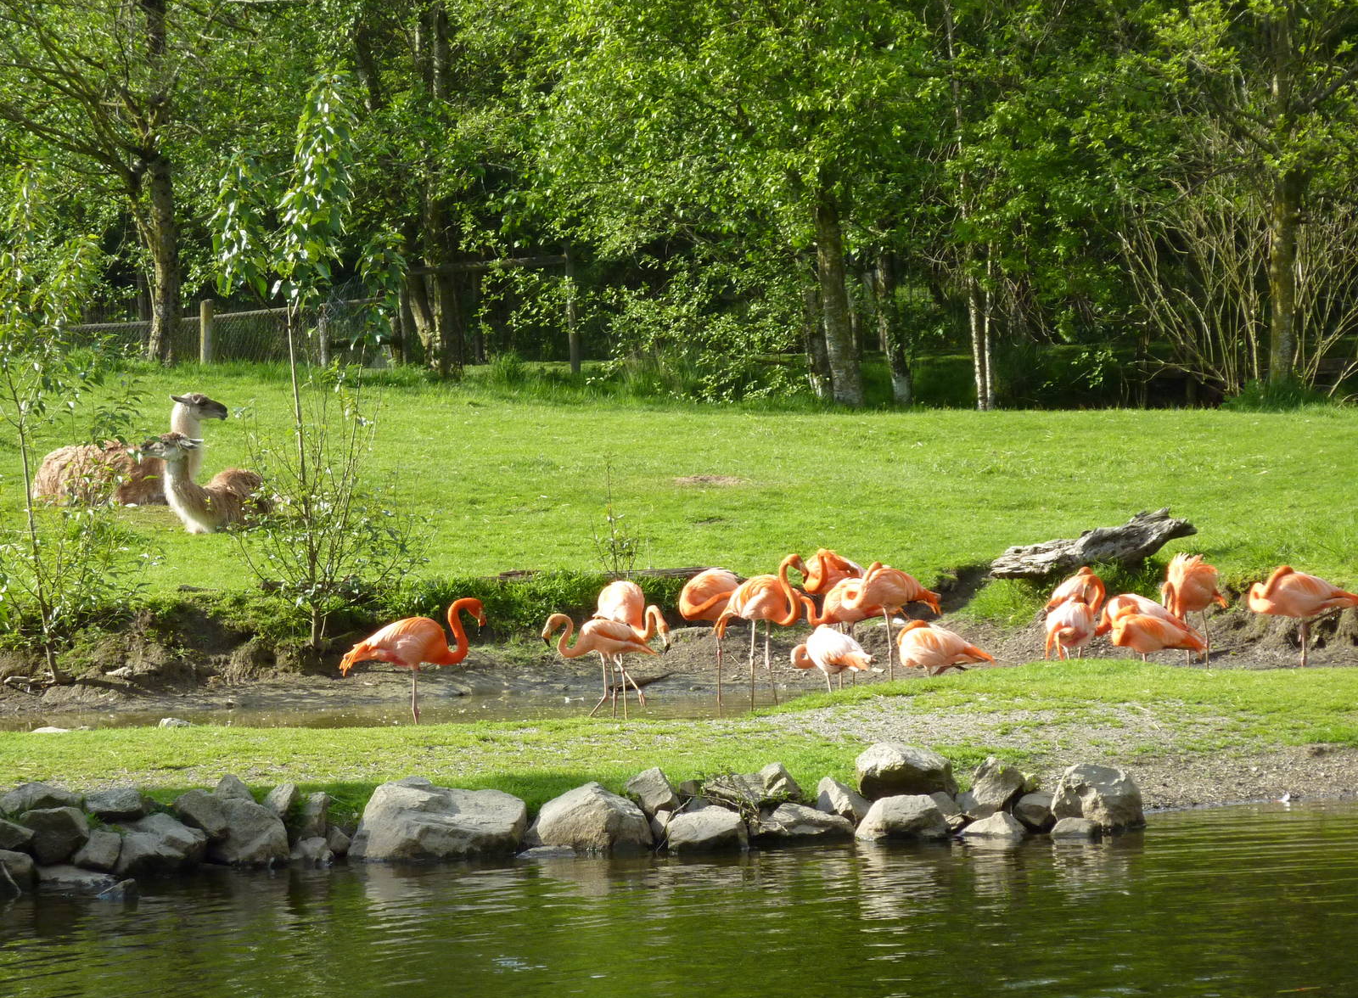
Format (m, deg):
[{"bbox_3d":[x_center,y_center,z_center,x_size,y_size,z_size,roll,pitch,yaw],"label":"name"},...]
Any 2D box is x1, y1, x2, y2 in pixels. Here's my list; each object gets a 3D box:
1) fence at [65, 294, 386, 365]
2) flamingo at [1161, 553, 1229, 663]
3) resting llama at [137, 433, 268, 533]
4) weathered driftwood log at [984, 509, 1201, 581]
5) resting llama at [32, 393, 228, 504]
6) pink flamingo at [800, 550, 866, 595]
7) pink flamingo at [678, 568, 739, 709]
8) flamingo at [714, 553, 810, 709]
[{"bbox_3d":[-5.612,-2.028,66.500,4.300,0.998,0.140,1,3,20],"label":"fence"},{"bbox_3d":[3.044,0.745,31.700,0.290,0.845,0.520,2,4,41],"label":"flamingo"},{"bbox_3d":[-3.789,-0.135,42.800,0.500,0.786,1.250,2,4,37],"label":"resting llama"},{"bbox_3d":[2.721,0.296,35.300,1.370,0.460,0.460,0,3,0],"label":"weathered driftwood log"},{"bbox_3d":[-4.781,-0.439,46.800,1.650,0.961,0.550,0,3,-5],"label":"resting llama"},{"bbox_3d":[0.946,0.728,32.500,0.550,0.860,0.280,-3,4,-44],"label":"pink flamingo"},{"bbox_3d":[0.301,0.827,31.400,0.570,0.855,0.280,-1,3,-18],"label":"pink flamingo"},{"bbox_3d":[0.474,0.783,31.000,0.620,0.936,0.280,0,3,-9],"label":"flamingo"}]

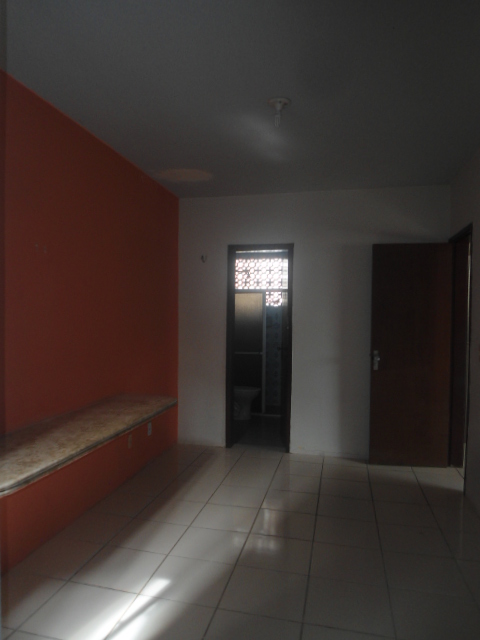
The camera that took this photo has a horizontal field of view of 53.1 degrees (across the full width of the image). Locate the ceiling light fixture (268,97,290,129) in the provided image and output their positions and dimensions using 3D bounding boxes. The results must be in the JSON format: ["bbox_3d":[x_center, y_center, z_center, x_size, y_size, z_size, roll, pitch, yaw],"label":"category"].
[{"bbox_3d":[0.222,-1.186,2.775,0.134,0.154,0.134,1,1,12],"label":"ceiling light fixture"}]

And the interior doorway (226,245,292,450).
[{"bbox_3d":[0.215,0.288,5.036,0.675,2.145,0.140,1,1,12],"label":"interior doorway"}]

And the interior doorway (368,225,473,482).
[{"bbox_3d":[1.626,0.322,4.305,0.844,2.160,0.781,1,1,12],"label":"interior doorway"}]

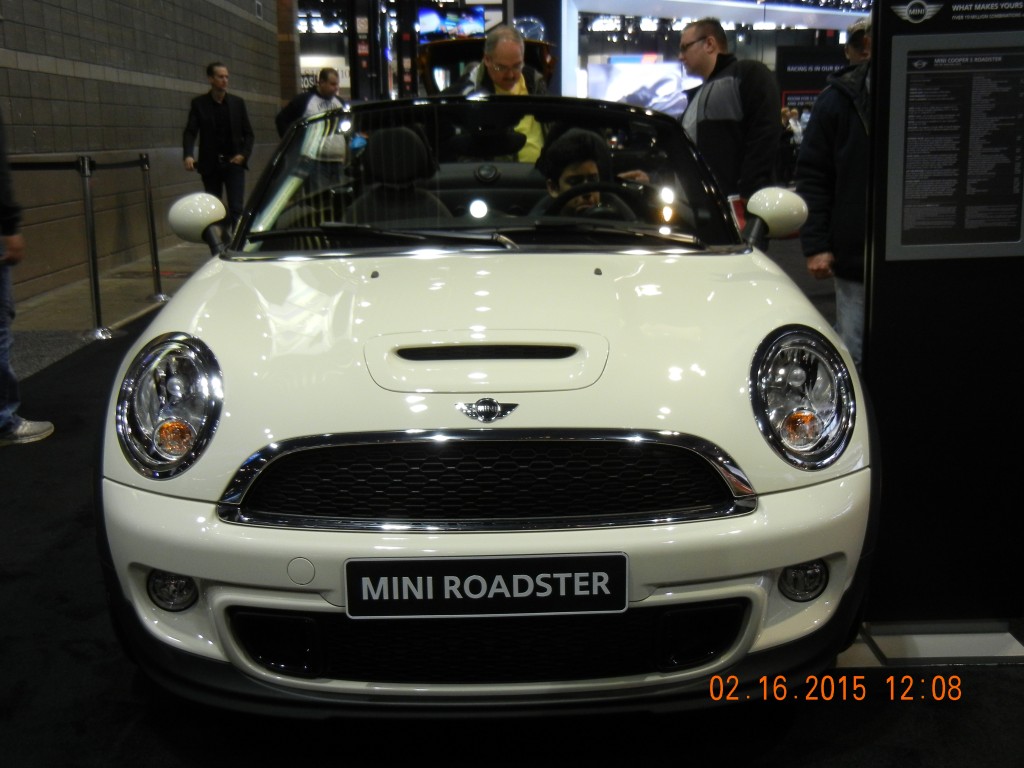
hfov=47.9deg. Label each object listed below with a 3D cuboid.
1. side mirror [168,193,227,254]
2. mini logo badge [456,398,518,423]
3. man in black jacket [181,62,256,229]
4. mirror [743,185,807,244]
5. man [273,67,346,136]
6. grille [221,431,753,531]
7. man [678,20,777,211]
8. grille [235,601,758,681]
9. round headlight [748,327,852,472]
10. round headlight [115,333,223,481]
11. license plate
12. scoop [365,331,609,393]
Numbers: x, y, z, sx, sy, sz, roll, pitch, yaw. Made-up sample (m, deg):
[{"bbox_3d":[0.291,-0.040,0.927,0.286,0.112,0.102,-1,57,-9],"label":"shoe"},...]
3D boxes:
[{"bbox_3d":[-0.922,-0.475,3.387,0.180,0.175,0.140,-1,12,-1],"label":"side mirror"},{"bbox_3d":[-0.046,0.048,2.176,0.121,0.050,0.018,-1,-14,-1],"label":"mini logo badge"},{"bbox_3d":[-2.267,-1.593,9.013,0.560,1.780,0.360,-2,13,-8],"label":"man in black jacket"},{"bbox_3d":[0.780,-0.498,3.407,0.190,0.172,0.140,-1,12,-1],"label":"mirror"},{"bbox_3d":[-1.495,-1.566,8.970,0.560,1.730,0.400,-6,14,-23],"label":"man"},{"bbox_3d":[-0.047,0.168,2.154,1.040,0.190,0.150,-1,12,-1],"label":"grille"},{"bbox_3d":[0.965,-0.762,5.210,0.370,1.730,0.520,-7,14,-27],"label":"man"},{"bbox_3d":[-0.043,0.490,2.210,1.010,0.155,0.130,-1,12,-1],"label":"grille"},{"bbox_3d":[0.597,0.029,2.348,0.238,0.270,0.175,-2,13,-7],"label":"round headlight"},{"bbox_3d":[-0.698,0.045,2.333,0.238,0.270,0.175,1,12,6],"label":"round headlight"},{"bbox_3d":[-0.046,0.366,2.096,0.515,0.115,0.022,-1,9,-1],"label":"license plate"},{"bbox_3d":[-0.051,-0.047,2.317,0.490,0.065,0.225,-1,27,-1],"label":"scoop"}]

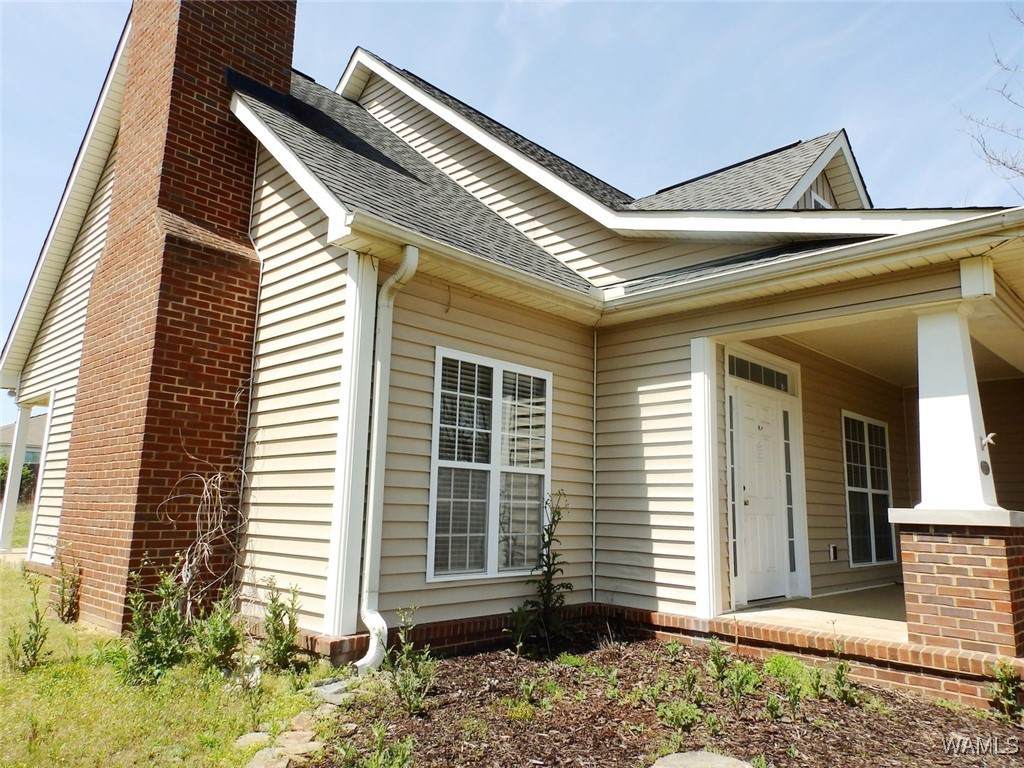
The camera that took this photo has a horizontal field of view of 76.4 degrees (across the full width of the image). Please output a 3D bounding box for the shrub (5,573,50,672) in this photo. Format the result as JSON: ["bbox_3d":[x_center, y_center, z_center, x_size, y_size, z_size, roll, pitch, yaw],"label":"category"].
[{"bbox_3d":[-3.094,1.518,4.178,0.245,0.588,0.238,1,-11,0],"label":"shrub"}]

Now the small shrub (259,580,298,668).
[{"bbox_3d":[-1.556,1.599,4.361,0.260,0.562,0.252,1,-11,0],"label":"small shrub"}]

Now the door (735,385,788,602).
[{"bbox_3d":[2.519,1.086,6.552,0.060,2.050,0.930,-9,-14,42],"label":"door"}]

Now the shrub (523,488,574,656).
[{"bbox_3d":[0.328,1.614,5.683,0.447,1.347,0.433,1,-11,0],"label":"shrub"}]

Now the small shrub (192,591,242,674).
[{"bbox_3d":[-1.911,1.607,4.244,0.307,0.490,0.297,1,-11,0],"label":"small shrub"}]

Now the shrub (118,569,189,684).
[{"bbox_3d":[-2.218,1.491,4.056,0.394,0.648,0.382,1,-11,0],"label":"shrub"}]

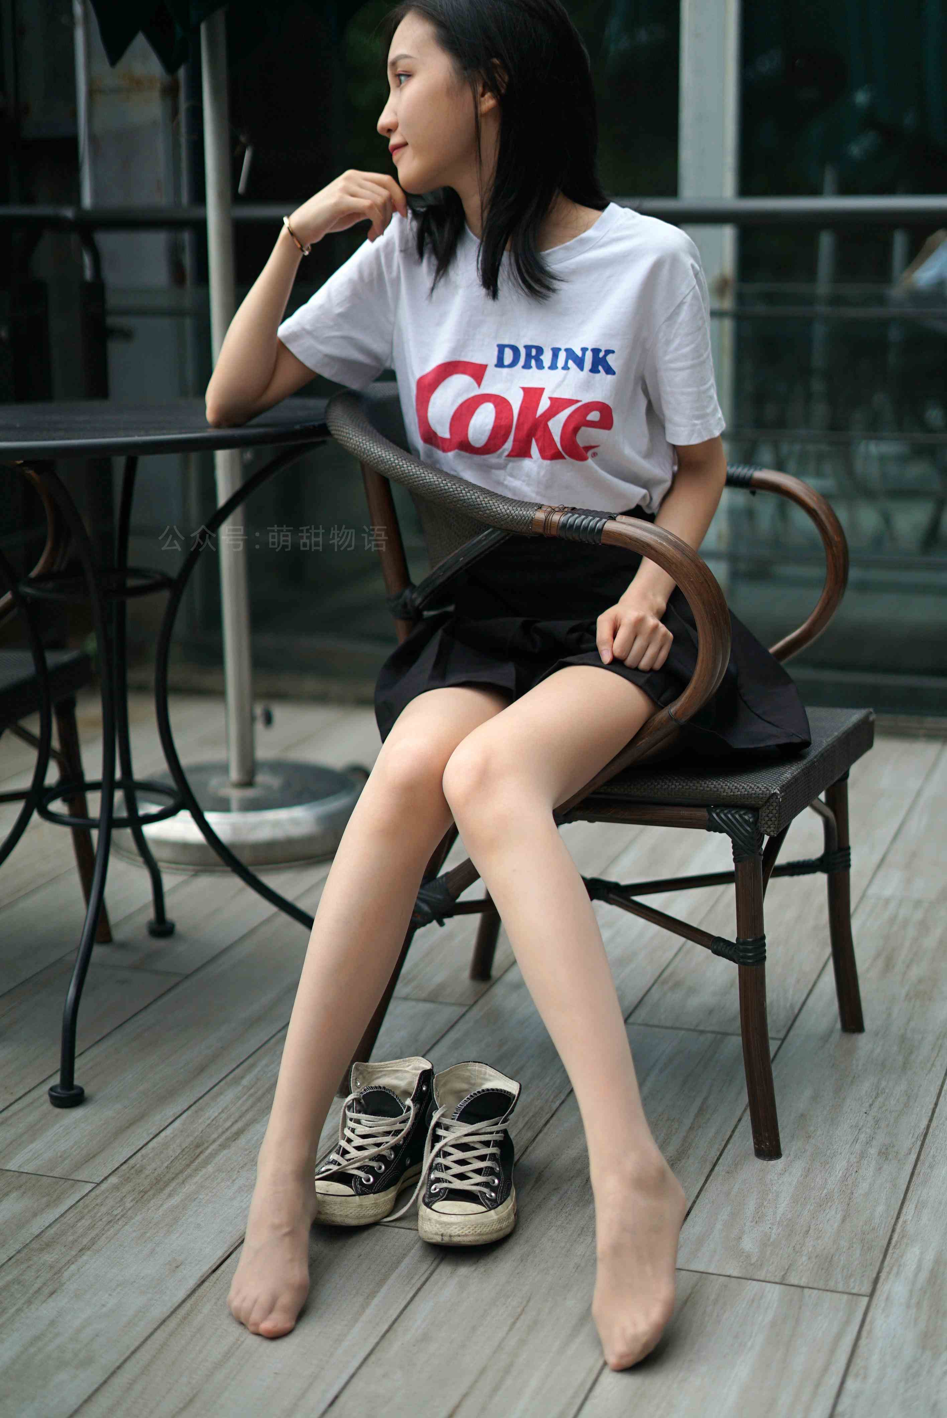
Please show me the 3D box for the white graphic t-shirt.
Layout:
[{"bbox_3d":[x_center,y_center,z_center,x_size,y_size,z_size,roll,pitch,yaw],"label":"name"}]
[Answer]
[{"bbox_3d":[0.034,-0.386,2.197,0.476,0.360,0.263,0,13,11],"label":"white graphic t-shirt"}]

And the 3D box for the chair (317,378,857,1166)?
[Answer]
[{"bbox_3d":[0.138,0.025,2.326,0.605,0.810,0.543,4,14,26],"label":"chair"}]

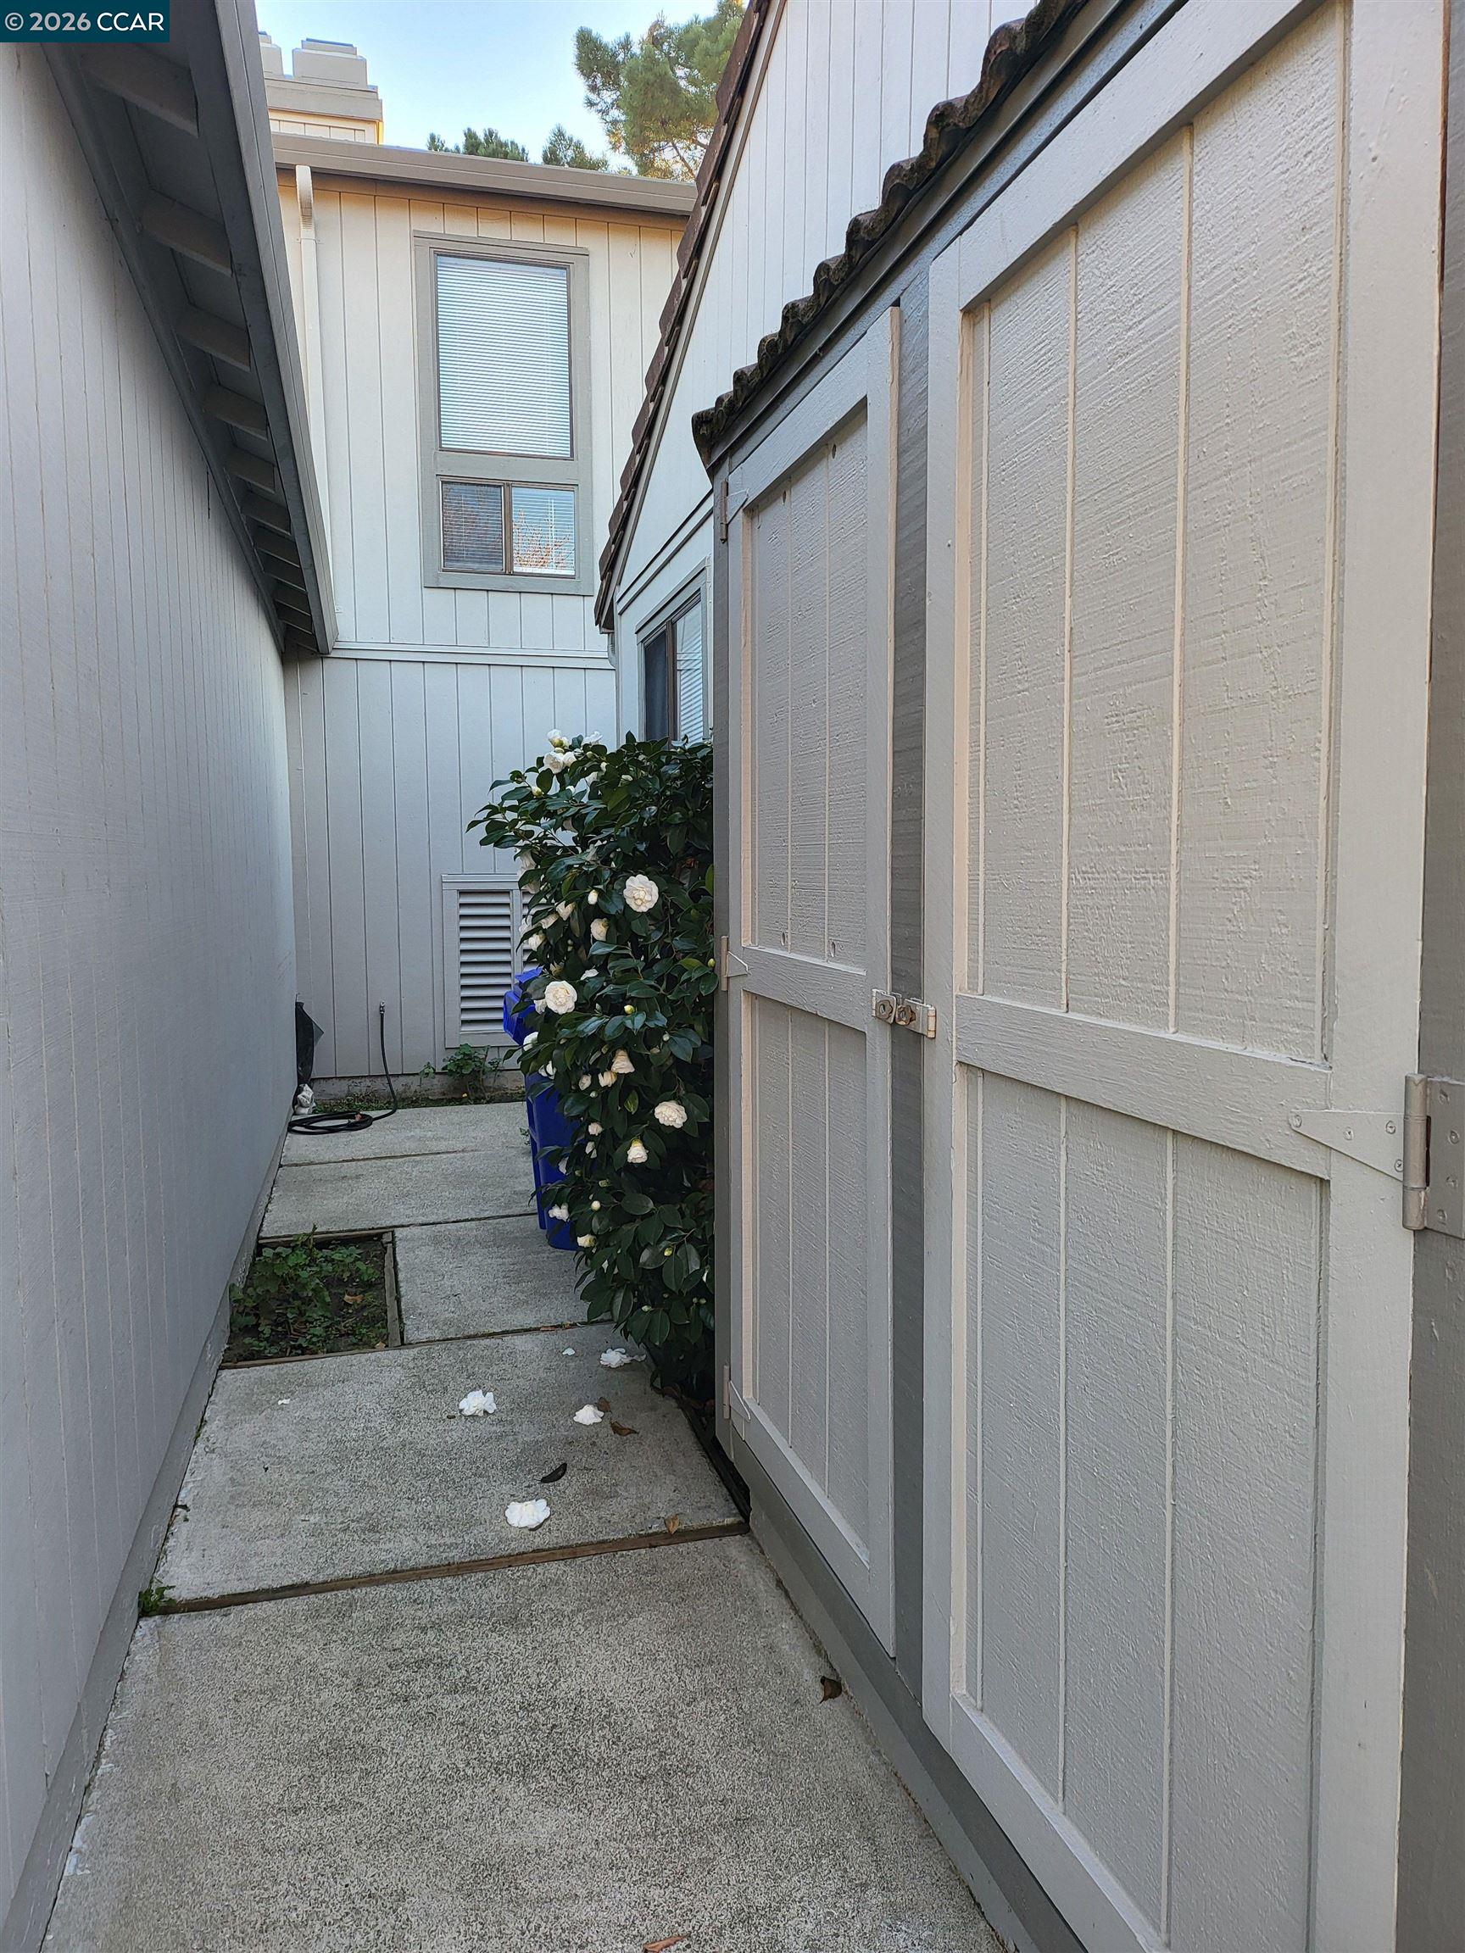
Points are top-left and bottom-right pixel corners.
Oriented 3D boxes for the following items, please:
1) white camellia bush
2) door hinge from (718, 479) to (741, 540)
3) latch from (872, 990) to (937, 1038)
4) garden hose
[{"bbox_3d":[-0.156,0.231,3.664,0.980,1.750,1.200,-2,5,-15],"label":"white camellia bush"},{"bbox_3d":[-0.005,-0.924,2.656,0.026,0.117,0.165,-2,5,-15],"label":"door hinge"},{"bbox_3d":[0.230,0.048,1.856,0.030,0.041,0.185,-2,5,-15],"label":"latch"},{"bbox_3d":[-2.240,0.509,7.771,0.585,0.570,1.190,-2,5,-15],"label":"garden hose"}]

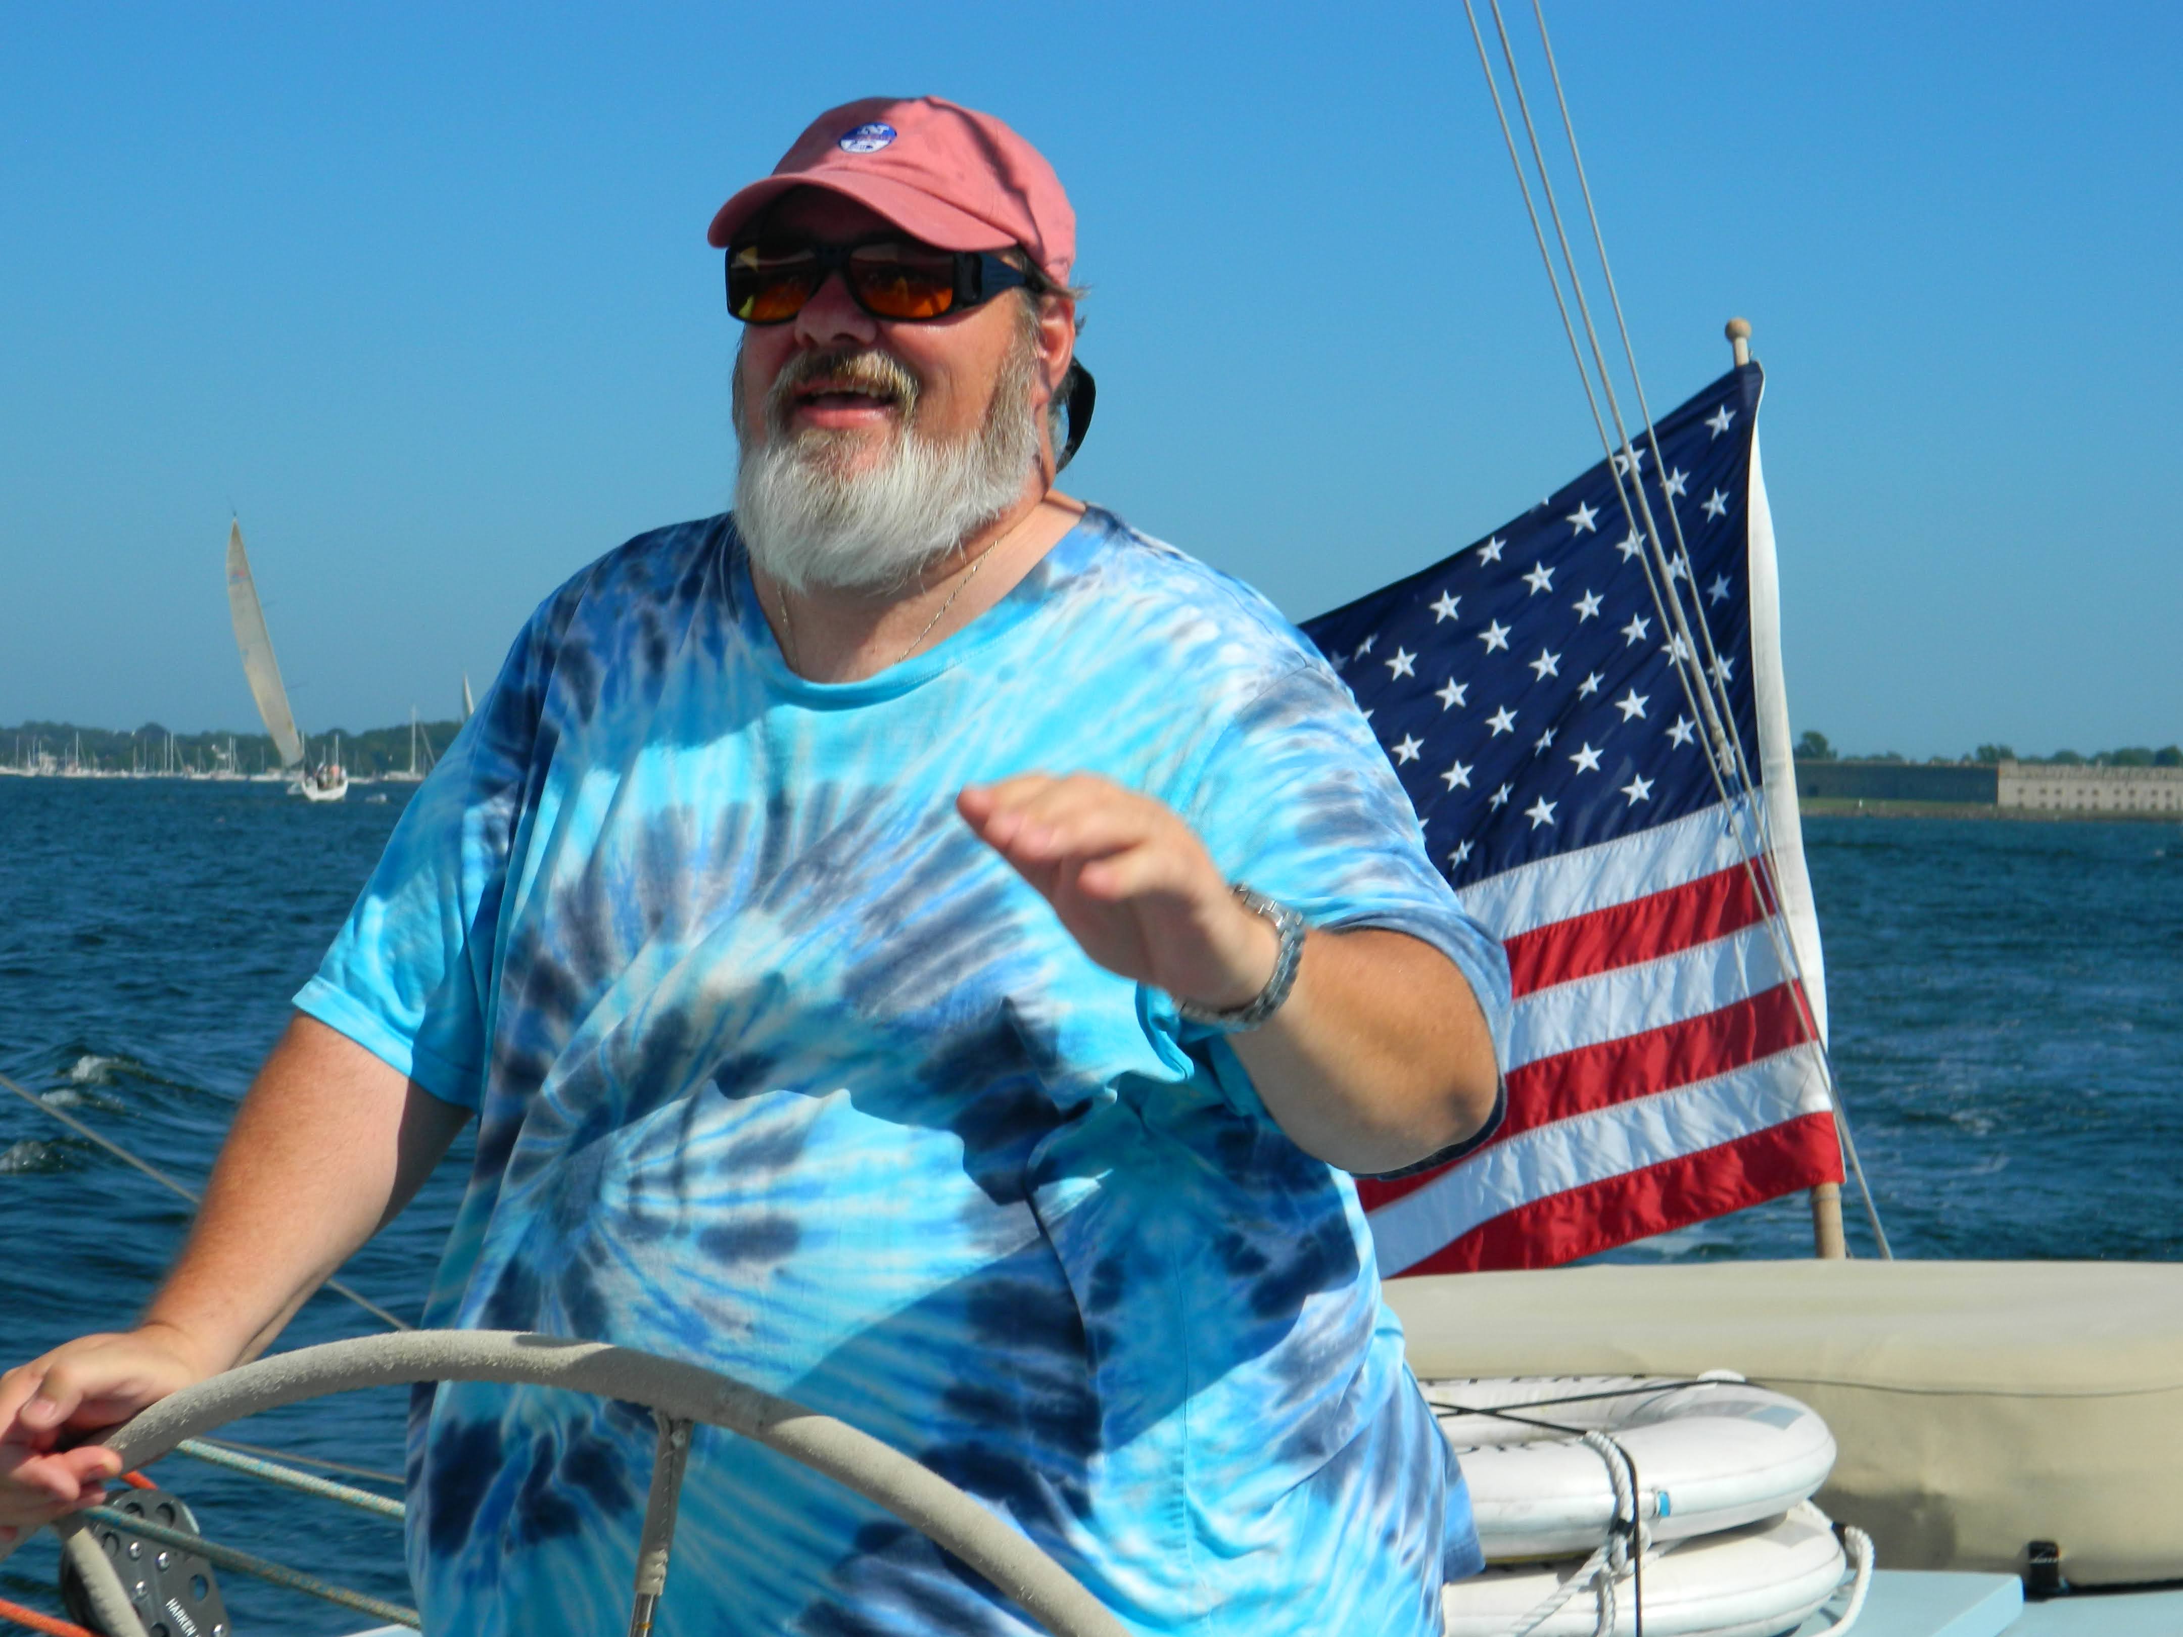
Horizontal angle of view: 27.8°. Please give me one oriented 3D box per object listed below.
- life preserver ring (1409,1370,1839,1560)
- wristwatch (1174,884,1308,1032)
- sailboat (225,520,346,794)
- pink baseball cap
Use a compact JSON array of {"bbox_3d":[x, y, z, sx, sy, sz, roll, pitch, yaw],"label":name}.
[{"bbox_3d":[0.259,0.496,3.380,0.610,0.080,0.610,-4,-1,0],"label":"life preserver ring"},{"bbox_3d":[0.078,0.073,2.420,0.078,0.070,0.040,19,-8,38],"label":"wristwatch"},{"bbox_3d":[-57.105,-11.078,308.000,4.500,20.500,12.500,-17,6,-19],"label":"sailboat"},{"bbox_3d":[-0.123,-0.383,2.690,0.182,0.127,0.270,1,-3,27],"label":"pink baseball cap"}]

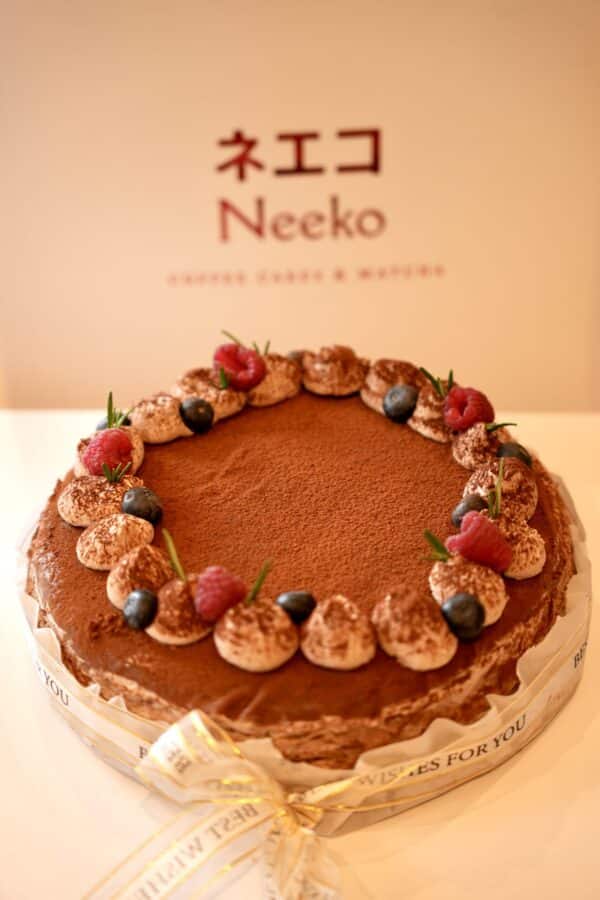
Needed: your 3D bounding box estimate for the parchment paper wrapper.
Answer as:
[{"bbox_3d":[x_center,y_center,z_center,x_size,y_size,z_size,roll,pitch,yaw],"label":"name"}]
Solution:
[{"bbox_3d":[0.002,0.048,0.714,0.230,0.043,0.230,-1,39,0],"label":"parchment paper wrapper"}]

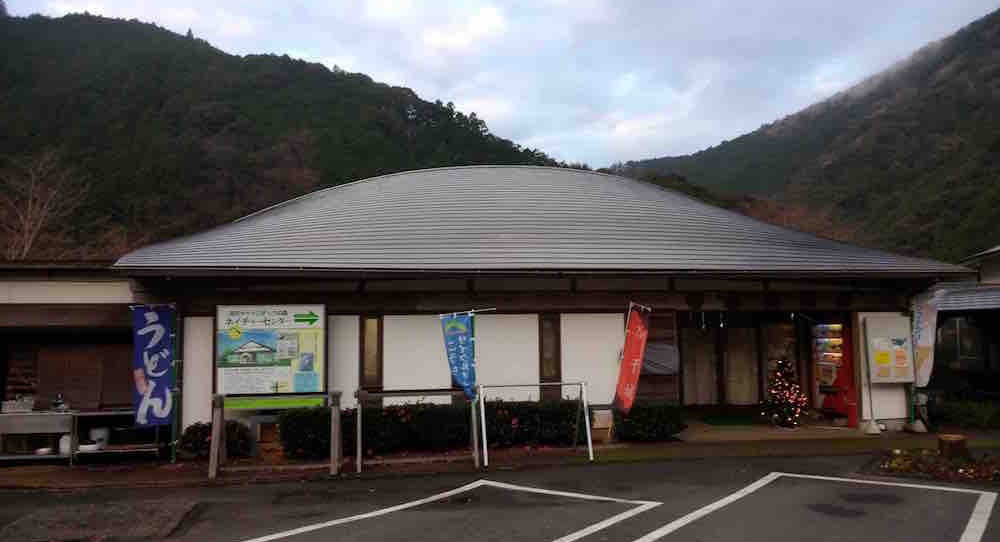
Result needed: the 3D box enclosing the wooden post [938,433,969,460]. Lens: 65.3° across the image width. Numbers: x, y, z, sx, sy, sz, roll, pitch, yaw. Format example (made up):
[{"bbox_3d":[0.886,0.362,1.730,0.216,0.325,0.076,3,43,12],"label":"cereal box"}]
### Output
[{"bbox_3d":[6.279,2.437,10.800,0.400,0.400,0.400,0,-4,-7],"label":"wooden post"}]

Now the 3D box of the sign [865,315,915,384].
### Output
[{"bbox_3d":[6.508,1.308,13.000,0.780,1.140,0.080,0,-4,-6],"label":"sign"}]

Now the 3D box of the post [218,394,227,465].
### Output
[{"bbox_3d":[-3.771,2.181,10.600,0.100,0.970,0.100,0,-4,-7],"label":"post"}]

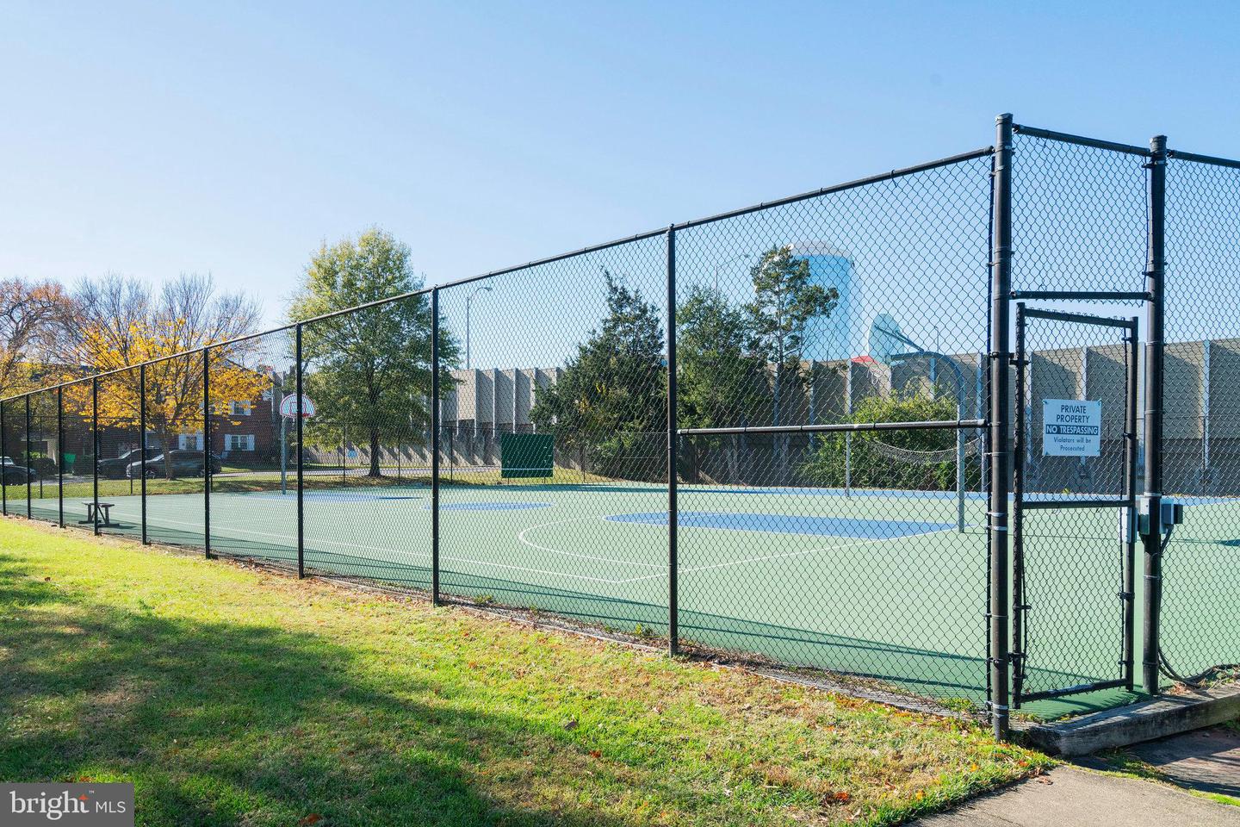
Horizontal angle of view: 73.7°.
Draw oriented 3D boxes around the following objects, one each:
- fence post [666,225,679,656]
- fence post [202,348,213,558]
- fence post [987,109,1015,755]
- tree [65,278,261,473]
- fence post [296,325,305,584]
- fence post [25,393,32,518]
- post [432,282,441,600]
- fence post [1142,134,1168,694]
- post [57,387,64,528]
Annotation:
[{"bbox_3d":[0.386,0.195,6.050,0.063,3.157,0.063,0,-1,0],"label":"fence post"},{"bbox_3d":[-6.171,0.587,12.360,0.063,3.145,0.063,-1,-1,44],"label":"fence post"},{"bbox_3d":[2.050,0.070,4.440,0.080,3.368,0.080,-1,-1,44],"label":"fence post"},{"bbox_3d":[-24.865,-2.031,45.000,10.800,11.100,10.300,0,-1,-29],"label":"tree"},{"bbox_3d":[-3.955,0.473,10.220,0.063,3.151,0.063,-1,-1,44],"label":"fence post"},{"bbox_3d":[-14.853,1.071,20.750,0.063,3.114,0.063,0,-1,0],"label":"fence post"},{"bbox_3d":[-1.818,0.325,8.160,0.063,3.138,0.063,-1,-1,44],"label":"post"},{"bbox_3d":[3.170,0.006,4.900,0.080,3.321,0.080,-1,-1,44],"label":"fence post"},{"bbox_3d":[-12.527,0.976,18.500,0.063,3.167,0.063,-1,-1,44],"label":"post"}]

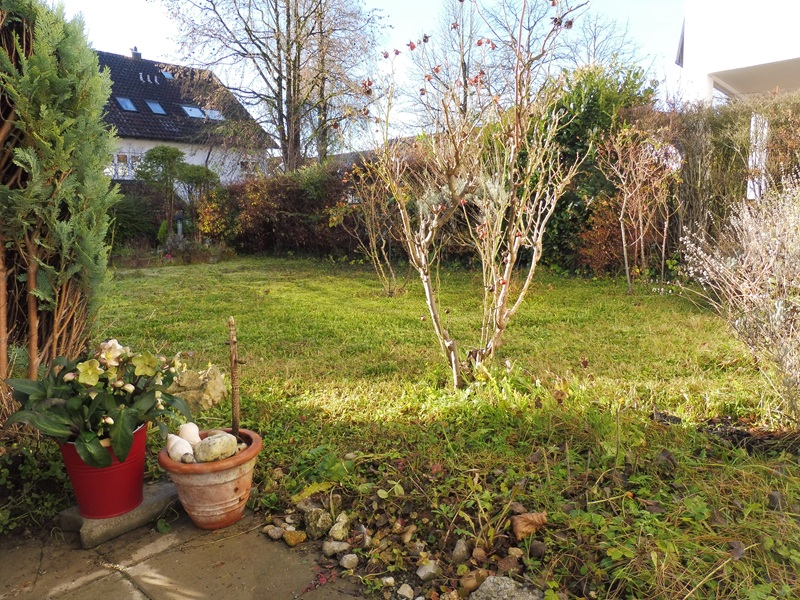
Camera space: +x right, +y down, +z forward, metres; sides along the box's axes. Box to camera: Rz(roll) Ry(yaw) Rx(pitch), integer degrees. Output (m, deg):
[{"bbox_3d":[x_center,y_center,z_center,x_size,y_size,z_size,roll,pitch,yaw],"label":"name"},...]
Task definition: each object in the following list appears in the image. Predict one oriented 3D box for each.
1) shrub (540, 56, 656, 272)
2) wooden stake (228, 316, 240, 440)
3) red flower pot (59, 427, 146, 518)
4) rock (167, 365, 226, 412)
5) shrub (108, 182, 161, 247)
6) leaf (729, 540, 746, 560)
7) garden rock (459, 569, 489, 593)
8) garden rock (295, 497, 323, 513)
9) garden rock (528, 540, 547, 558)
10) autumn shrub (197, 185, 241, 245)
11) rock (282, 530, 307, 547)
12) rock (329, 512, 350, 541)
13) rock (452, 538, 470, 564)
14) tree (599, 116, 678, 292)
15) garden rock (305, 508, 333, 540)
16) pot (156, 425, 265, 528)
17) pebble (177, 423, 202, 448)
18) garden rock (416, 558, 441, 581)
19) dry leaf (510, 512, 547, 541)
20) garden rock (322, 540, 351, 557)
[{"bbox_3d":[2.611,-1.756,7.600,1.350,2.600,1.200,0,10,0],"label":"shrub"},{"bbox_3d":[-0.469,0.228,1.638,0.021,0.365,0.021,0,10,0],"label":"wooden stake"},{"bbox_3d":[-0.783,0.450,1.552,0.216,0.208,0.216,0,10,0],"label":"red flower pot"},{"bbox_3d":[-0.880,0.381,2.499,0.268,0.182,0.208,-4,9,-20],"label":"rock"},{"bbox_3d":[-4.352,-1.342,9.400,0.880,1.080,0.800,0,10,0],"label":"shrub"},{"bbox_3d":[0.765,0.567,1.308,0.038,0.020,0.045,4,9,31],"label":"leaf"},{"bbox_3d":[0.161,0.609,1.252,0.062,0.037,0.050,0,8,7],"label":"garden rock"},{"bbox_3d":[-0.251,0.570,1.602,0.072,0.033,0.061,-3,8,-10],"label":"garden rock"},{"bbox_3d":[0.328,0.592,1.369,0.040,0.031,0.035,1,8,14],"label":"garden rock"},{"bbox_3d":[-2.999,-1.371,9.600,0.740,1.050,0.700,0,10,0],"label":"autumn shrub"},{"bbox_3d":[-0.261,0.595,1.438,0.059,0.030,0.042,-3,8,-11],"label":"rock"},{"bbox_3d":[-0.153,0.573,1.466,0.053,0.061,0.063,-2,8,-7],"label":"rock"},{"bbox_3d":[0.152,0.620,1.425,0.045,0.055,0.045,0,10,0],"label":"rock"},{"bbox_3d":[2.491,-0.982,6.112,0.820,1.734,0.700,2,9,22],"label":"tree"},{"bbox_3d":[-0.216,0.595,1.530,0.074,0.072,0.068,0,10,0],"label":"garden rock"},{"bbox_3d":[-0.513,0.503,1.597,0.270,0.204,0.270,0,10,0],"label":"pot"},{"bbox_3d":[-0.589,0.381,1.625,0.060,0.063,0.055,0,10,0],"label":"pebble"},{"bbox_3d":[0.067,0.637,1.360,0.057,0.047,0.053,0,10,0],"label":"garden rock"},{"bbox_3d":[0.334,0.588,1.500,0.090,0.055,0.070,0,10,0],"label":"dry leaf"},{"bbox_3d":[-0.153,0.600,1.393,0.068,0.029,0.041,-2,8,-7],"label":"garden rock"}]

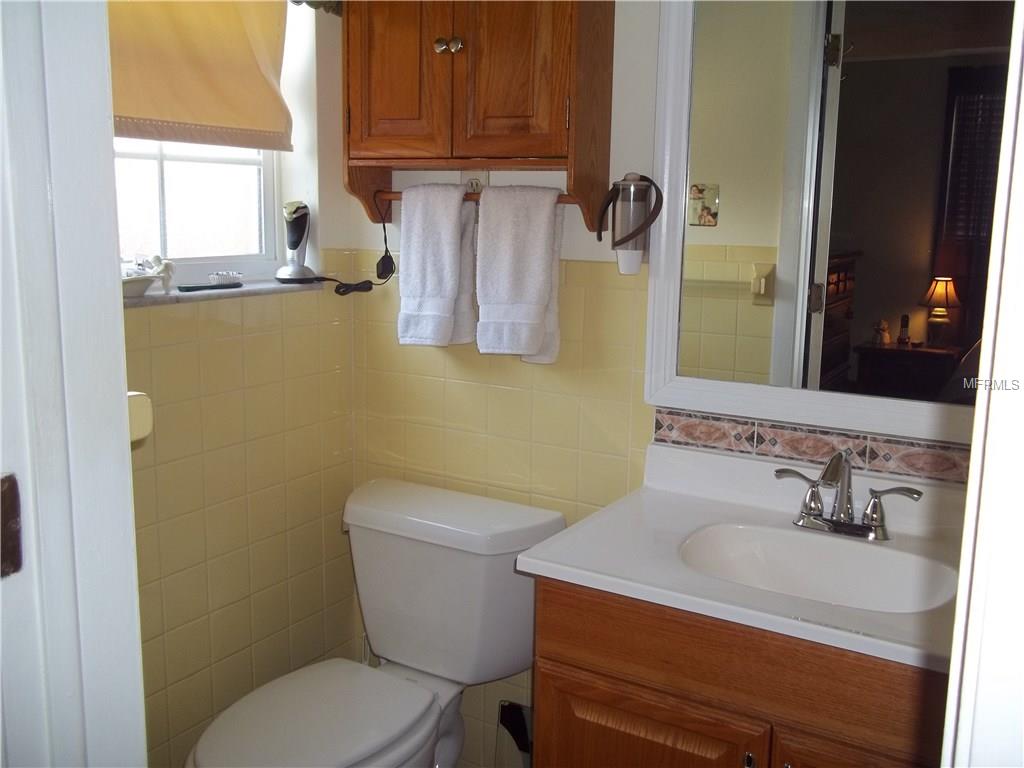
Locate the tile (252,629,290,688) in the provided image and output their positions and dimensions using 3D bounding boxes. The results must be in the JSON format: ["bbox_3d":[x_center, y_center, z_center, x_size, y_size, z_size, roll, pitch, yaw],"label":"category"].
[{"bbox_3d":[-0.521,0.596,2.054,0.008,0.108,0.108,7,12,31],"label":"tile"}]

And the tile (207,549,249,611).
[{"bbox_3d":[-0.577,0.396,1.928,0.010,0.108,0.108,7,12,31],"label":"tile"}]

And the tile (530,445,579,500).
[{"bbox_3d":[0.089,0.181,1.937,0.108,0.108,0.008,7,12,31],"label":"tile"}]

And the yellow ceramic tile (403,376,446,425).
[{"bbox_3d":[-0.189,0.038,2.091,0.108,0.108,0.009,7,12,30],"label":"yellow ceramic tile"}]

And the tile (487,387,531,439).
[{"bbox_3d":[-0.001,0.061,1.970,0.108,0.108,0.010,7,12,31],"label":"tile"}]

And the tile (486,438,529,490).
[{"bbox_3d":[-0.004,0.169,1.999,0.108,0.108,0.009,7,12,30],"label":"tile"}]

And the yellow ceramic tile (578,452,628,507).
[{"bbox_3d":[0.184,0.193,1.895,0.108,0.108,0.010,7,12,31],"label":"yellow ceramic tile"}]

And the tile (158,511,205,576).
[{"bbox_3d":[-0.630,0.303,1.807,0.010,0.108,0.108,7,12,31],"label":"tile"}]

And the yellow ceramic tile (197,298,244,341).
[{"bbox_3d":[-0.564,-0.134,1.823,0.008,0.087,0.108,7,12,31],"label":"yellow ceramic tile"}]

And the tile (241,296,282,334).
[{"bbox_3d":[-0.506,-0.144,1.917,0.009,0.073,0.108,7,12,30],"label":"tile"}]

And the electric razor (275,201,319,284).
[{"bbox_3d":[-0.460,-0.301,2.016,0.082,0.172,0.084,5,11,19],"label":"electric razor"}]

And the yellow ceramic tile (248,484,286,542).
[{"bbox_3d":[-0.513,0.269,1.984,0.009,0.108,0.108,7,12,30],"label":"yellow ceramic tile"}]

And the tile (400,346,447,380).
[{"bbox_3d":[-0.187,-0.070,2.072,0.108,0.108,0.009,7,12,30],"label":"tile"}]

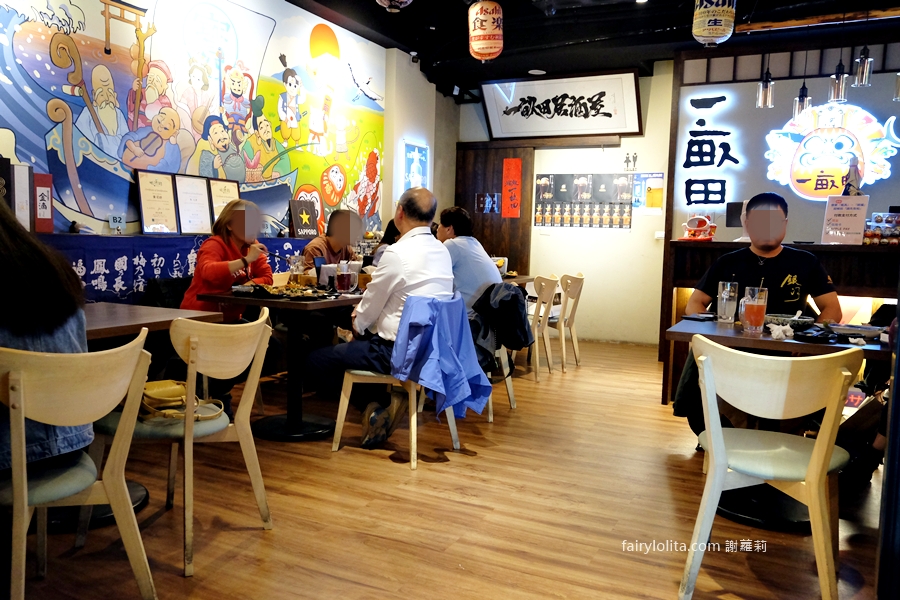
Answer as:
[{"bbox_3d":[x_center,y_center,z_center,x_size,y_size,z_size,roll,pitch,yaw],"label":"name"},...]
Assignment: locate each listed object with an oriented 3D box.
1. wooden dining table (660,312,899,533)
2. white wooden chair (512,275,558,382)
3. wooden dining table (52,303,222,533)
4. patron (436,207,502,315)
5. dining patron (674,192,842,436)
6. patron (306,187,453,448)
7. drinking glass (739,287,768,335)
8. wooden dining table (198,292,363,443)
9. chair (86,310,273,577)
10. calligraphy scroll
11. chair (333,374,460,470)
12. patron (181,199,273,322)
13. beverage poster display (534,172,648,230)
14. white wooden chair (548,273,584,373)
[{"bbox_3d":[1.294,0.481,2.677,0.740,0.740,0.730,4,6,29],"label":"wooden dining table"},{"bbox_3d":[0.523,0.186,5.139,0.505,0.775,0.455,4,6,23],"label":"white wooden chair"},{"bbox_3d":[-1.381,0.429,2.542,0.720,0.740,0.720,4,6,24],"label":"wooden dining table"},{"bbox_3d":[-0.016,0.049,4.231,0.760,1.251,0.500,4,6,30],"label":"patron"},{"bbox_3d":[1.322,0.166,2.889,0.640,1.280,0.700,4,6,25],"label":"dining patron"},{"bbox_3d":[-0.321,0.097,3.360,0.770,1.301,0.530,5,6,33],"label":"patron"},{"bbox_3d":[1.137,0.042,2.518,0.105,0.157,0.092,4,6,25],"label":"drinking glass"},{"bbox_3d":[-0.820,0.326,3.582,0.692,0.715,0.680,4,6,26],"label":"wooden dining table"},{"bbox_3d":[-0.904,0.420,2.242,0.505,0.775,0.455,4,6,21],"label":"chair"},{"bbox_3d":[0.675,-1.214,7.338,0.205,0.632,0.015,4,6,24],"label":"calligraphy scroll"},{"bbox_3d":[-0.230,0.353,3.327,0.540,0.801,0.460,5,6,31],"label":"chair"},{"bbox_3d":[-1.184,0.055,3.714,0.690,1.210,0.500,4,6,25],"label":"patron"},{"bbox_3d":[1.437,-1.047,7.111,1.116,0.567,0.020,4,6,23],"label":"beverage poster display"},{"bbox_3d":[0.842,0.161,5.681,0.540,0.801,0.450,4,6,28],"label":"white wooden chair"}]

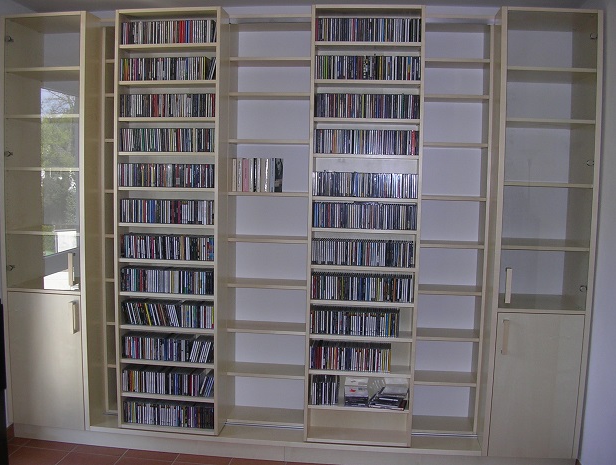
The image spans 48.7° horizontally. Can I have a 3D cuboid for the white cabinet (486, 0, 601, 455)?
[{"bbox_3d":[1.251,0.023,3.735,0.525,2.410,0.510,2,5,6],"label":"white cabinet"}]

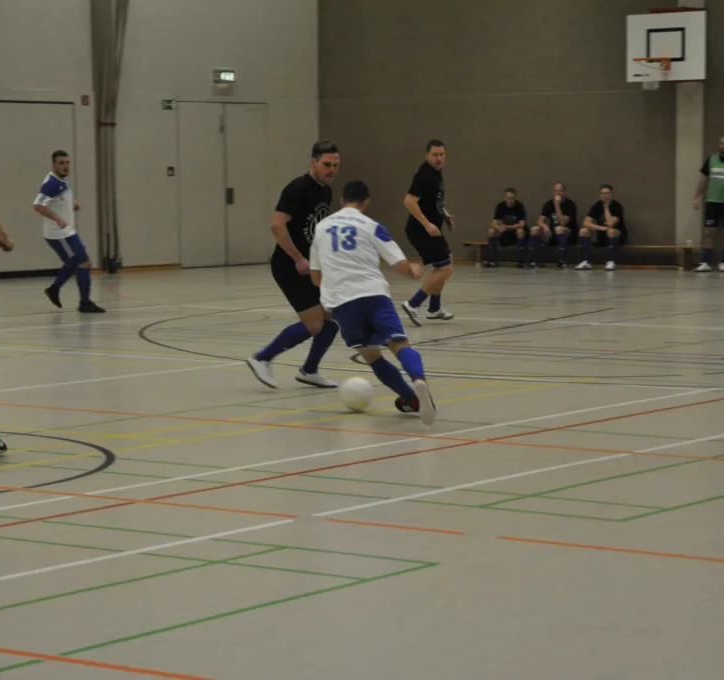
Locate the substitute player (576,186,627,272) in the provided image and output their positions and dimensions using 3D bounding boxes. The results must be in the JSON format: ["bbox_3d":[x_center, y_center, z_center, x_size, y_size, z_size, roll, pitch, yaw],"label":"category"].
[{"bbox_3d":[3.372,-1.576,34.800,0.600,1.181,0.750,2,5,27],"label":"substitute player"}]

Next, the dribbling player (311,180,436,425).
[{"bbox_3d":[0.072,-0.260,15.500,0.780,1.464,0.850,0,4,8],"label":"dribbling player"}]

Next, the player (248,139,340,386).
[{"bbox_3d":[-0.485,-0.537,17.500,0.600,1.726,0.720,-4,6,-42],"label":"player"}]

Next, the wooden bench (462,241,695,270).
[{"bbox_3d":[3.077,-1.171,35.120,3.960,0.330,0.280,3,5,36],"label":"wooden bench"}]

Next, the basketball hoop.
[{"bbox_3d":[3.902,-3.549,33.178,0.470,0.423,0.600,3,5,36],"label":"basketball hoop"}]

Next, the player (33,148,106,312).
[{"bbox_3d":[-3.111,-1.146,26.200,0.700,1.683,0.580,3,5,35],"label":"player"}]

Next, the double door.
[{"bbox_3d":[-2.028,-2.292,36.626,0.100,2.410,2.000,3,5,36],"label":"double door"}]

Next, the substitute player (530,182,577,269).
[{"bbox_3d":[2.727,-1.624,35.200,0.580,1.224,0.750,2,5,32],"label":"substitute player"}]

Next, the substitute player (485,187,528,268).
[{"bbox_3d":[2.093,-1.620,35.800,0.570,1.137,0.720,1,5,22],"label":"substitute player"}]

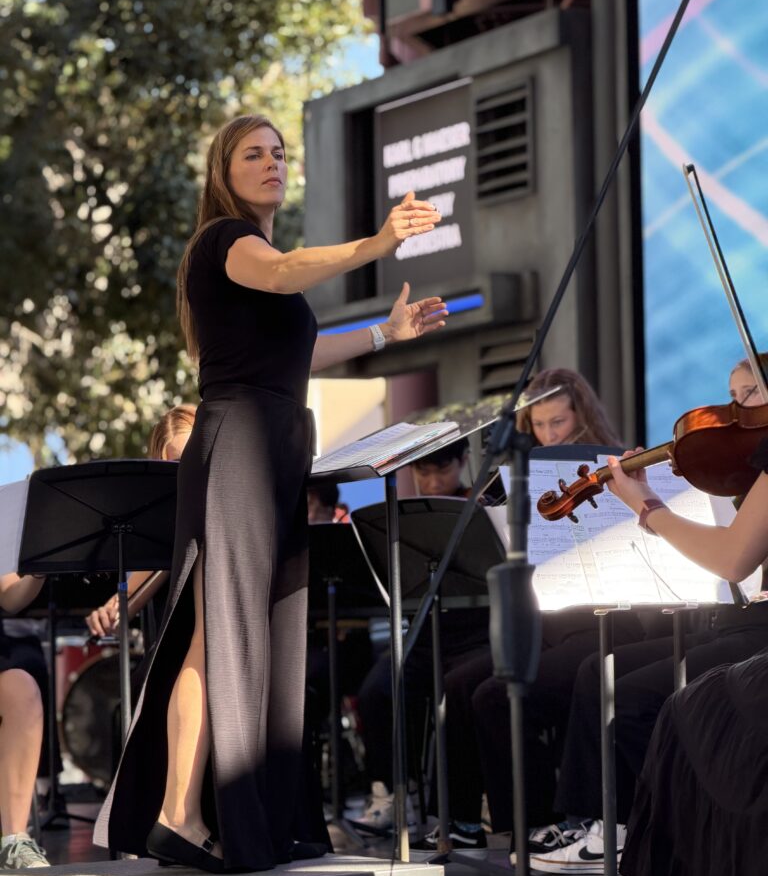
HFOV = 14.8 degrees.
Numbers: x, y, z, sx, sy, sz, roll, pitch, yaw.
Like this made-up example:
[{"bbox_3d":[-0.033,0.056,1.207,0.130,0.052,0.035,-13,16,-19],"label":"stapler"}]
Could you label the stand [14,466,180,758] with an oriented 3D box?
[{"bbox_3d":[-0.676,0.618,7.650,0.510,1.080,0.460,0,-3,-18],"label":"stand"}]

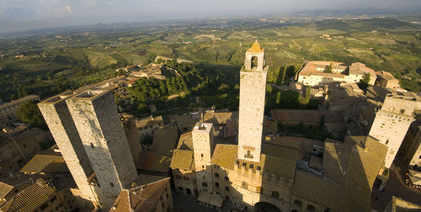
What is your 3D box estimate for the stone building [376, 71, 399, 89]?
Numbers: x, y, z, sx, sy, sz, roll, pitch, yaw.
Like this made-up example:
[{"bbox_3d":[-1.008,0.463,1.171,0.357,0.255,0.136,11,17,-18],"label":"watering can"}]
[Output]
[{"bbox_3d":[174.380,-26.000,174.080,9.500,9.500,24.000,8,28,21],"label":"stone building"}]

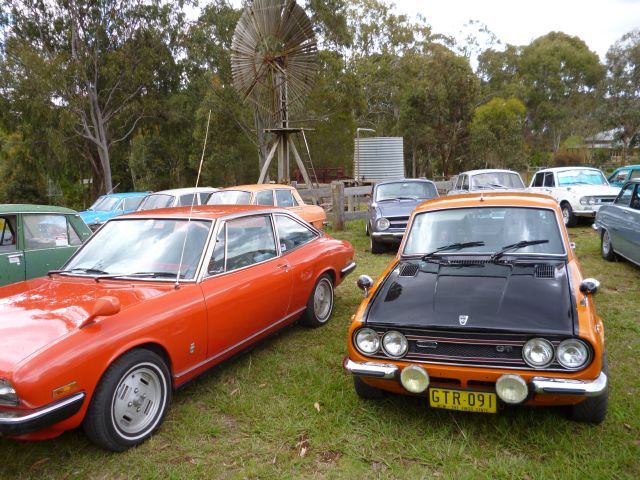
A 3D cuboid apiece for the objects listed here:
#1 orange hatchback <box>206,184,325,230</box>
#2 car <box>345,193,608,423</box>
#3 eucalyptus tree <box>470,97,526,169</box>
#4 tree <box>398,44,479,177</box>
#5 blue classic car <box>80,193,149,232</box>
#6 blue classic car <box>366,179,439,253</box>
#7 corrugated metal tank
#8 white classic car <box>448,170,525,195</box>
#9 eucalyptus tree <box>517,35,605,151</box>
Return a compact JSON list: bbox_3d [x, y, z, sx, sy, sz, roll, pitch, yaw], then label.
[{"bbox_3d":[-1.548,-0.448,11.023,1.500,1.390,4.050,4,10,36],"label":"orange hatchback"},{"bbox_3d":[1.478,0.290,4.692,1.500,1.330,4.000,1,8,21],"label":"car"},{"bbox_3d":[11.378,-6.661,33.000,3.570,4.972,3.570,1,8,19],"label":"eucalyptus tree"},{"bbox_3d":[7.782,-8.374,34.000,5.254,8.932,5.254,0,8,13],"label":"tree"},{"bbox_3d":[-5.426,-0.644,14.519,1.500,1.390,4.050,4,10,39],"label":"blue classic car"},{"bbox_3d":[1.801,-0.624,11.129,1.520,1.380,4.020,-2,8,4],"label":"blue classic car"},{"bbox_3d":[1.789,-2.433,15.500,1.482,1.302,1.482,-1,8,7],"label":"corrugated metal tank"},{"bbox_3d":[4.263,-1.035,12.861,1.500,1.400,4.050,-1,8,5],"label":"white classic car"},{"bbox_3d":[25.657,-15.511,55.000,9.137,13.067,9.137,2,8,25],"label":"eucalyptus tree"}]

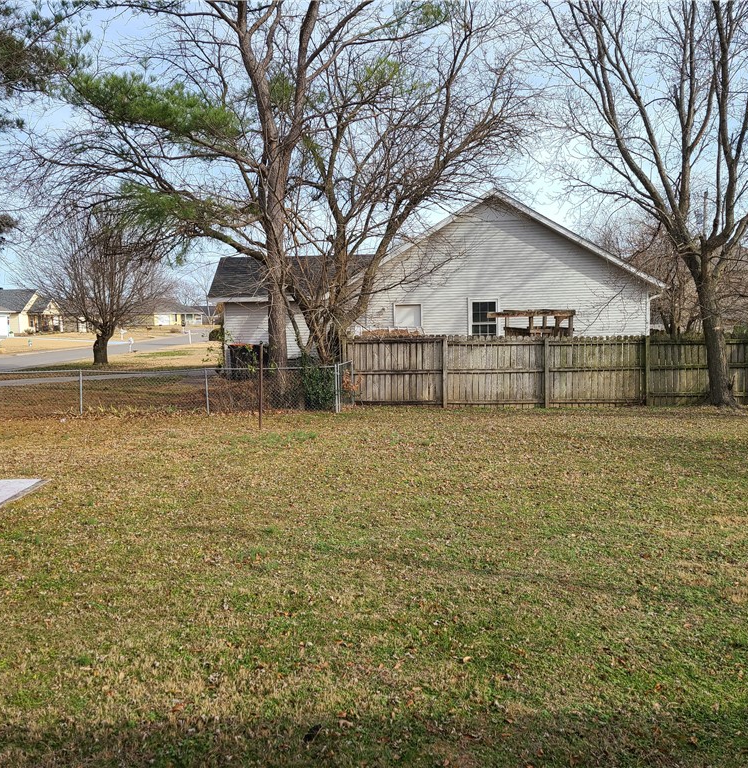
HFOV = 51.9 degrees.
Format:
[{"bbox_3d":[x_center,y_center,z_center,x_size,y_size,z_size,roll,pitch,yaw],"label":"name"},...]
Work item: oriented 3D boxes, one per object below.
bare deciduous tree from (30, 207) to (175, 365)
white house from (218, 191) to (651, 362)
[{"bbox_3d":[-13.037,-4.546,37.045,6.800,7.350,6.600,-1,5,0],"label":"bare deciduous tree"},{"bbox_3d":[2.267,-4.351,34.452,16.700,6.250,13.000,-1,5,0],"label":"white house"}]

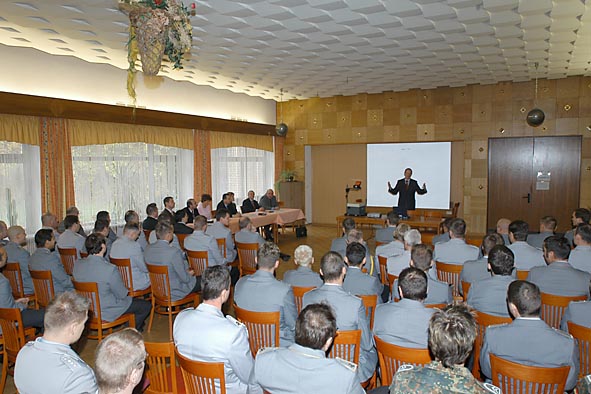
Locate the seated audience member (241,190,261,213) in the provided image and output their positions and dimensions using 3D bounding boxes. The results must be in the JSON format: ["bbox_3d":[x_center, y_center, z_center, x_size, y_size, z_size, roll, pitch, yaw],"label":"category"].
[{"bbox_3d":[-1.005,0.495,10.274,0.800,1.280,0.520,3,7,35],"label":"seated audience member"}]

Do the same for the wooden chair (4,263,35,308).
[{"bbox_3d":[-3.267,1.204,5.081,0.450,0.900,0.500,3,6,31],"label":"wooden chair"}]

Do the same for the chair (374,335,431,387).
[{"bbox_3d":[0.835,1.373,2.898,0.450,0.900,0.500,3,6,32],"label":"chair"}]

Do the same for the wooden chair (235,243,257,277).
[{"bbox_3d":[-0.553,1.068,5.906,0.440,0.880,0.520,3,5,35],"label":"wooden chair"}]

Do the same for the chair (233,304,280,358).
[{"bbox_3d":[-0.230,1.309,3.548,0.450,0.870,0.500,2,6,27],"label":"chair"}]

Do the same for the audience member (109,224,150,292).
[{"bbox_3d":[-1.925,0.945,5.333,0.540,1.300,0.800,2,6,29],"label":"audience member"}]

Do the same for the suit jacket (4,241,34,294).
[{"bbox_3d":[-3.306,0.851,4.982,0.500,0.670,0.420,3,6,30],"label":"suit jacket"}]

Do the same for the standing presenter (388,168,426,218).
[{"bbox_3d":[2.581,0.245,9.496,0.880,1.800,0.420,2,6,22],"label":"standing presenter"}]

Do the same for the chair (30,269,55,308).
[{"bbox_3d":[-2.534,1.191,4.473,0.440,0.880,0.520,3,5,35],"label":"chair"}]

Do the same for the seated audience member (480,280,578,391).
[{"bbox_3d":[1.385,1.103,2.577,0.540,1.290,0.820,1,5,22],"label":"seated audience member"}]

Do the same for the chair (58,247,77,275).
[{"bbox_3d":[-3.098,1.116,5.955,0.450,0.870,0.500,2,6,29],"label":"chair"}]

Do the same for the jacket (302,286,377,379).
[{"bbox_3d":[0.315,0.951,2.994,0.520,0.680,0.400,1,5,12],"label":"jacket"}]

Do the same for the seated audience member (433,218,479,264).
[{"bbox_3d":[1.905,0.907,4.899,0.530,1.320,0.740,2,5,20],"label":"seated audience member"}]

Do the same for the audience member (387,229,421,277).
[{"bbox_3d":[1.327,0.993,4.461,0.530,1.350,0.800,3,6,31],"label":"audience member"}]

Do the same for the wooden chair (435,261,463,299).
[{"bbox_3d":[1.871,1.142,4.794,0.450,0.870,0.500,2,5,22],"label":"wooden chair"}]

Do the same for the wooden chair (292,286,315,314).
[{"bbox_3d":[0.188,1.253,4.091,0.450,0.870,0.500,2,6,29],"label":"wooden chair"}]

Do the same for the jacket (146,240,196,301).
[{"bbox_3d":[-1.436,0.841,4.761,0.500,0.710,0.420,3,6,30],"label":"jacket"}]

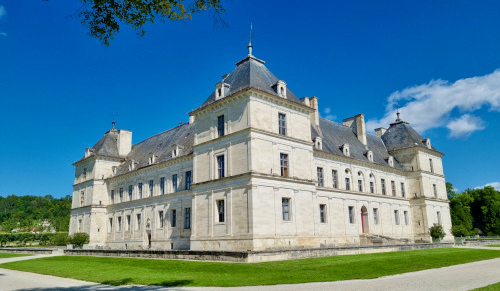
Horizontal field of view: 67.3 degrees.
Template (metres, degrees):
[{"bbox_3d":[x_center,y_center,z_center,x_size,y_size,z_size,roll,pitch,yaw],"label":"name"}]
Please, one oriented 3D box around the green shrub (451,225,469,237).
[{"bbox_3d":[31.200,12.643,55.656,2.500,1.700,2.400,12,-19,-42],"label":"green shrub"}]

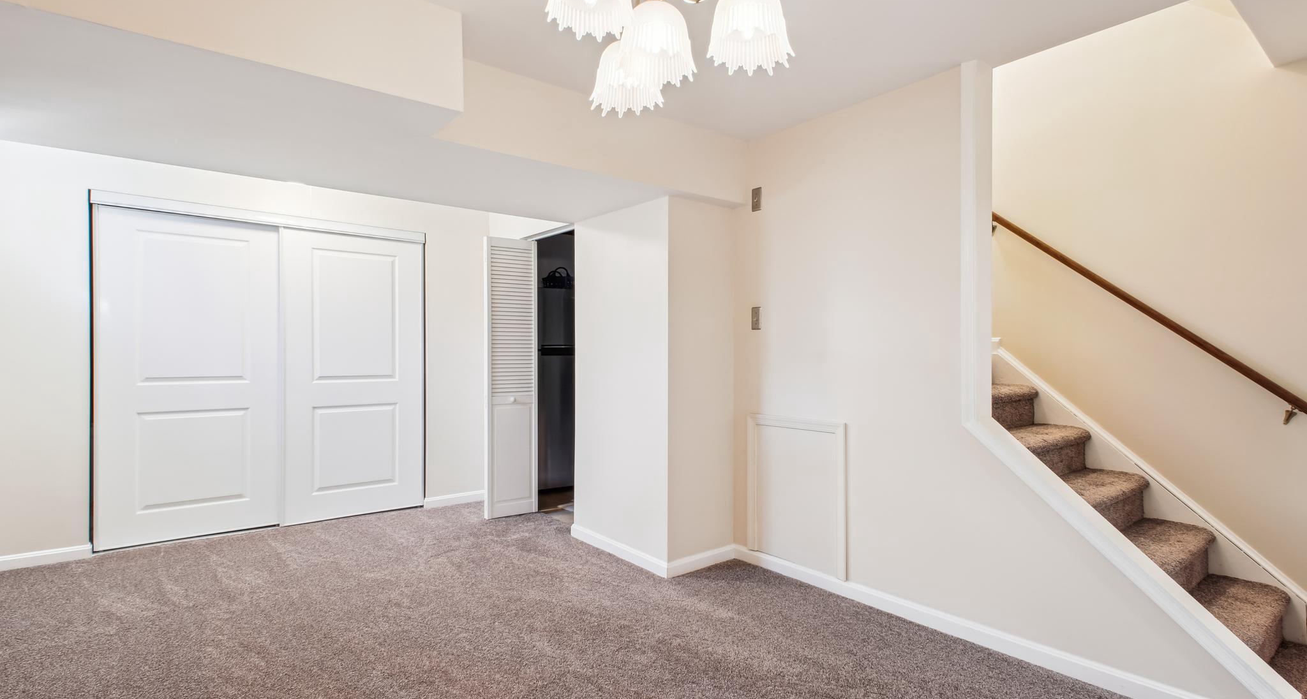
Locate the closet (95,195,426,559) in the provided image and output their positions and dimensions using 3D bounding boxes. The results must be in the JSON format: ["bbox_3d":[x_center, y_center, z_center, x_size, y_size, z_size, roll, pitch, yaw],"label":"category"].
[{"bbox_3d":[-2.500,0.147,3.900,1.820,2.080,0.170,0,0,-36],"label":"closet"}]

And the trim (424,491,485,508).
[{"bbox_3d":[-1.535,1.165,4.535,0.490,0.077,0.020,0,0,-36],"label":"trim"}]

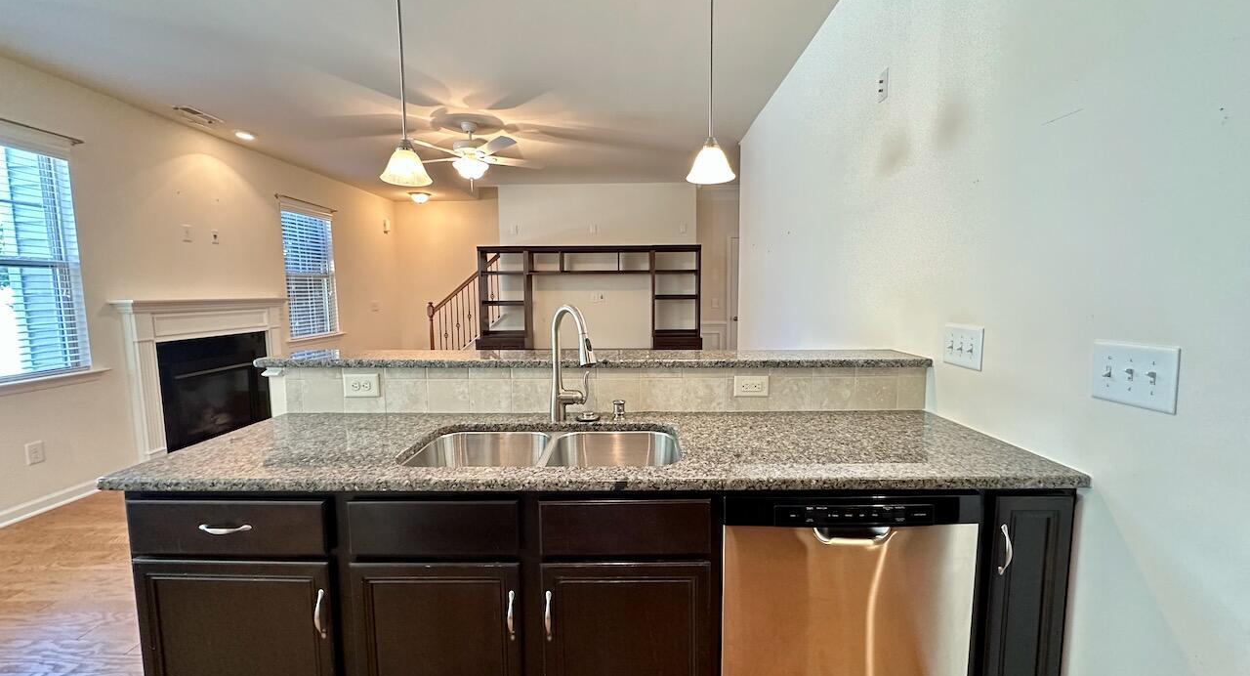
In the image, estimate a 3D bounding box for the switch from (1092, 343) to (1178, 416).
[{"bbox_3d":[1.039,0.077,1.045,0.016,0.124,0.174,0,5,1],"label":"switch"}]

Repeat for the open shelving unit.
[{"bbox_3d":[-0.441,-0.220,6.594,2.841,1.913,0.475,0,5,1],"label":"open shelving unit"}]

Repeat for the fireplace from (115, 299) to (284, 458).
[{"bbox_3d":[-3.588,0.316,4.455,0.198,1.298,1.584,0,5,1],"label":"fireplace"}]

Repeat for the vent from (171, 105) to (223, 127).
[{"bbox_3d":[-3.464,-1.777,4.059,0.218,0.025,0.396,0,5,1],"label":"vent"}]

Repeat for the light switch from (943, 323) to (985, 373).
[{"bbox_3d":[1.053,0.027,1.589,0.016,0.124,0.176,0,5,1],"label":"light switch"}]

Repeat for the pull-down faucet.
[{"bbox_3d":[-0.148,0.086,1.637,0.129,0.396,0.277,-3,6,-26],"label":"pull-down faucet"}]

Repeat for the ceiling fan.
[{"bbox_3d":[-1.336,-1.599,4.361,1.247,0.475,1.247,0,5,1],"label":"ceiling fan"}]

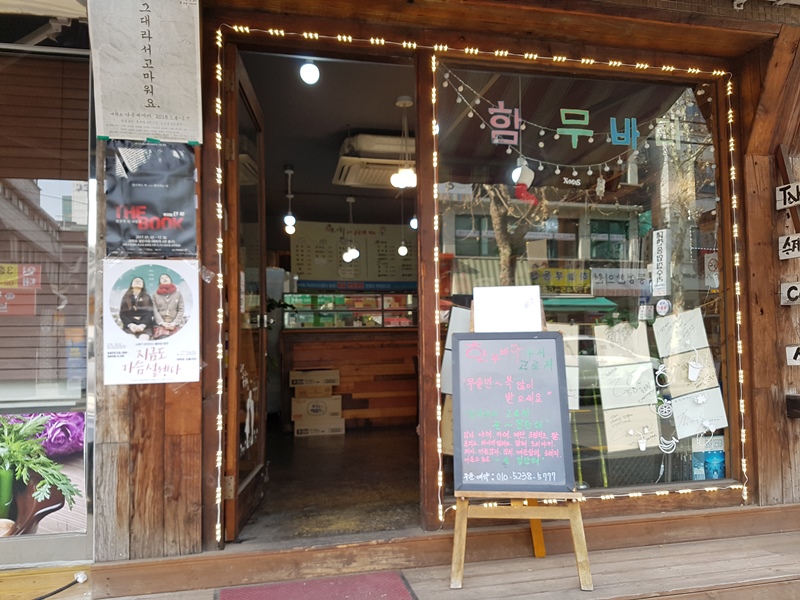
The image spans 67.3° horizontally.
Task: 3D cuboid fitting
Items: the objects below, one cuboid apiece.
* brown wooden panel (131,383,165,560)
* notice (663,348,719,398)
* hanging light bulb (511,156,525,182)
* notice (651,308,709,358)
[{"bbox_3d":[-1.068,0.725,2.550,0.140,0.725,0.025,0,-3,-12],"label":"brown wooden panel"},{"bbox_3d":[1.560,0.392,3.218,0.297,0.210,0.010,-11,0,-12],"label":"notice"},{"bbox_3d":[0.683,-0.731,3.400,0.095,0.156,0.095,0,-3,-12],"label":"hanging light bulb"},{"bbox_3d":[1.505,0.178,3.217,0.297,0.210,0.010,-12,0,-12],"label":"notice"}]

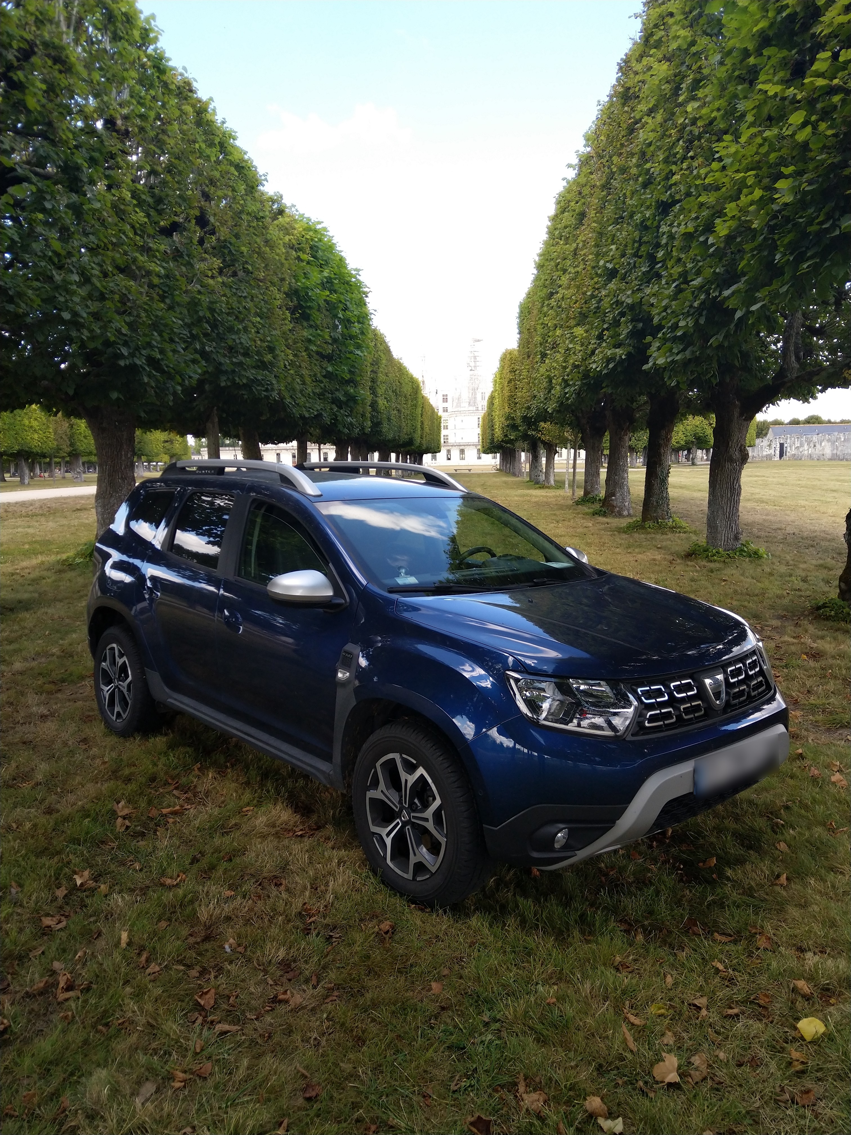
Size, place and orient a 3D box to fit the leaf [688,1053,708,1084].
[{"bbox_3d":[0.728,1.332,2.188,0.052,0.025,0.089,-1,8,0],"label":"leaf"}]

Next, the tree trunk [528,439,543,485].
[{"bbox_3d":[6.979,-6.662,51.613,0.750,2.798,0.750,-1,8,0],"label":"tree trunk"}]

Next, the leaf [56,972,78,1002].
[{"bbox_3d":[-1.115,1.296,2.547,0.066,0.030,0.114,-1,8,0],"label":"leaf"}]

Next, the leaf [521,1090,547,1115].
[{"bbox_3d":[0.275,1.347,2.072,0.067,0.025,0.058,-1,8,0],"label":"leaf"}]

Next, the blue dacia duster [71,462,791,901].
[{"bbox_3d":[-0.341,0.254,4.543,1.970,1.680,4.340,-5,8,-42],"label":"blue dacia duster"}]

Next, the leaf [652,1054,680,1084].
[{"bbox_3d":[0.640,1.333,2.184,0.073,0.025,0.085,-1,8,0],"label":"leaf"}]

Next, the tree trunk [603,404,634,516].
[{"bbox_3d":[5.612,-3.130,23.853,0.800,3.105,0.800,-1,8,0],"label":"tree trunk"}]

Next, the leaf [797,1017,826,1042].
[{"bbox_3d":[1.101,1.313,2.340,0.084,0.025,0.092,-1,8,0],"label":"leaf"}]

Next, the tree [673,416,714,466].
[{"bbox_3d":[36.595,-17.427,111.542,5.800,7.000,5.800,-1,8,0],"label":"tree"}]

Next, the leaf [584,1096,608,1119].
[{"bbox_3d":[0.428,1.349,2.055,0.058,0.025,0.055,-1,8,0],"label":"leaf"}]

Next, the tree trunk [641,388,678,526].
[{"bbox_3d":[5.811,-2.762,20.385,0.820,3.278,0.820,-1,8,0],"label":"tree trunk"}]

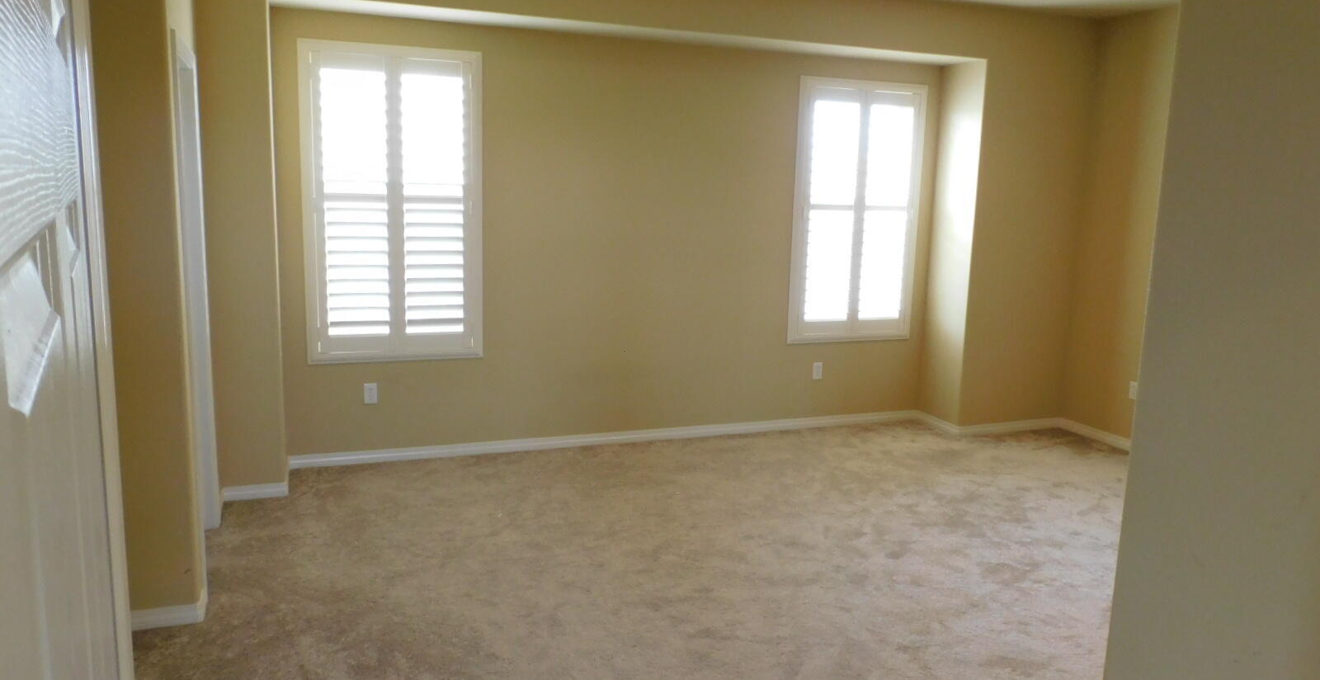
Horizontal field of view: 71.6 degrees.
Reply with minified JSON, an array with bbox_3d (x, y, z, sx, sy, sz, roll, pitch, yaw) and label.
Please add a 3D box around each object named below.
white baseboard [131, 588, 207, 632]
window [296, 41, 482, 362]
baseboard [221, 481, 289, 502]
[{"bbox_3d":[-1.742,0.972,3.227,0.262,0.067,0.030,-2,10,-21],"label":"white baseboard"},{"bbox_3d":[-1.445,-0.729,5.011,0.942,1.704,0.080,-2,10,-21],"label":"window"},{"bbox_3d":[-2.000,0.753,4.544,0.298,0.067,0.020,-2,10,-21],"label":"baseboard"}]

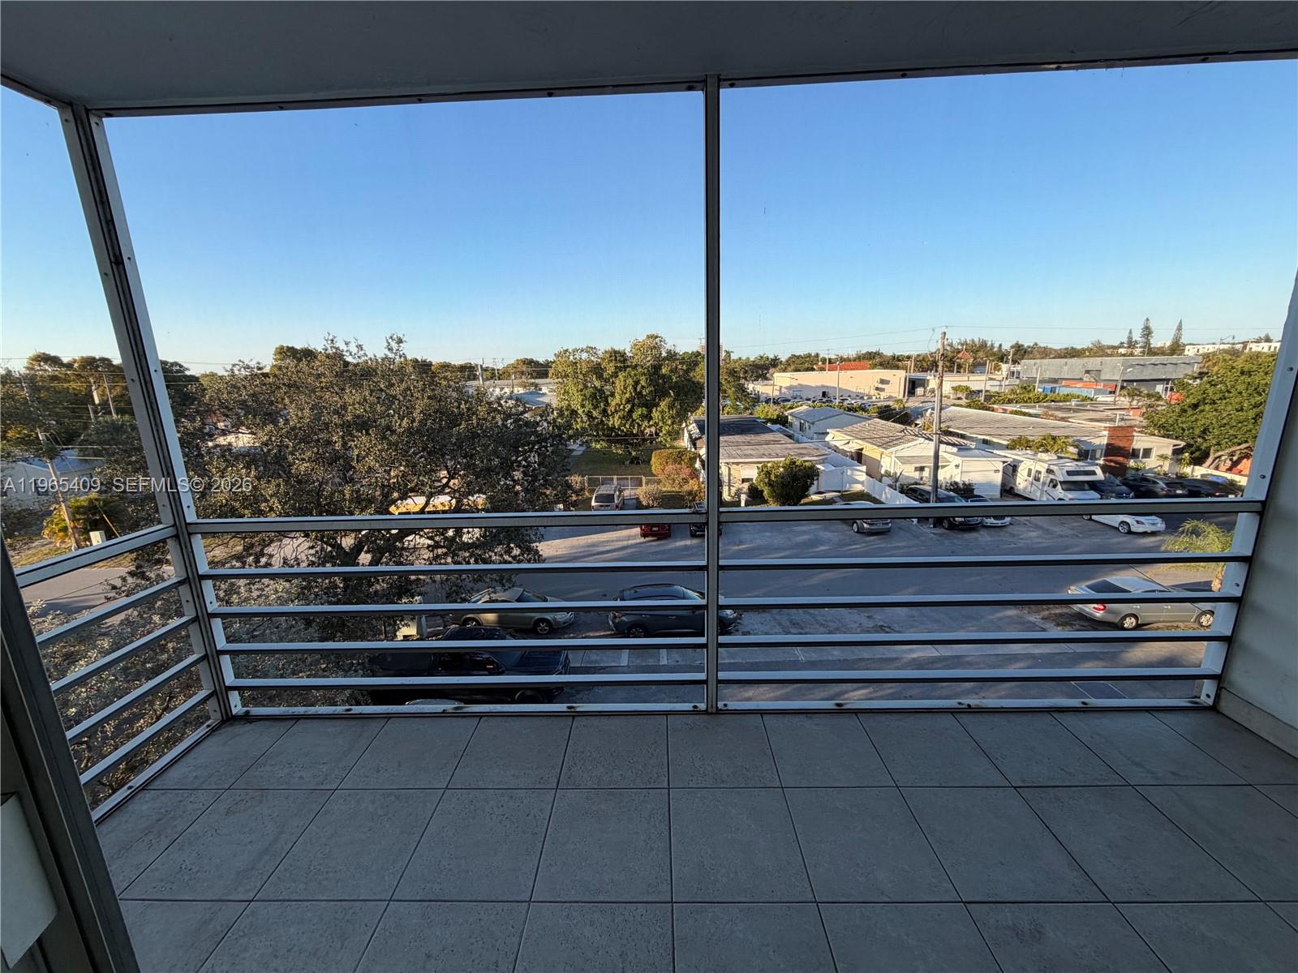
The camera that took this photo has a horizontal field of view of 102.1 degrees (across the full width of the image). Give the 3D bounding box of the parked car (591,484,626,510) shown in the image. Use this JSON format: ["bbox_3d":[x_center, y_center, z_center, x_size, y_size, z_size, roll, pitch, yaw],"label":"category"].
[{"bbox_3d":[-2.764,0.958,35.625,1.830,1.720,4.750,-1,13,0],"label":"parked car"}]

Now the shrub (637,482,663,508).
[{"bbox_3d":[0.121,0.582,37.790,1.900,1.600,1.800,-1,14,1],"label":"shrub"}]

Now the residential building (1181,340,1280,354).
[{"bbox_3d":[235.572,-51.810,212.010,35.000,11.200,14.000,-1,13,1],"label":"residential building"}]

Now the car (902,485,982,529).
[{"bbox_3d":[16.886,1.031,30.636,1.850,1.600,4.700,-2,13,-3],"label":"car"}]

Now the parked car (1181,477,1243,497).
[{"bbox_3d":[36.825,0.212,35.000,1.830,1.430,4.750,0,13,5],"label":"parked car"}]

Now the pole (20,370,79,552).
[{"bbox_3d":[-31.893,-1.174,28.023,0.330,9.750,0.330,-2,13,0],"label":"pole"}]

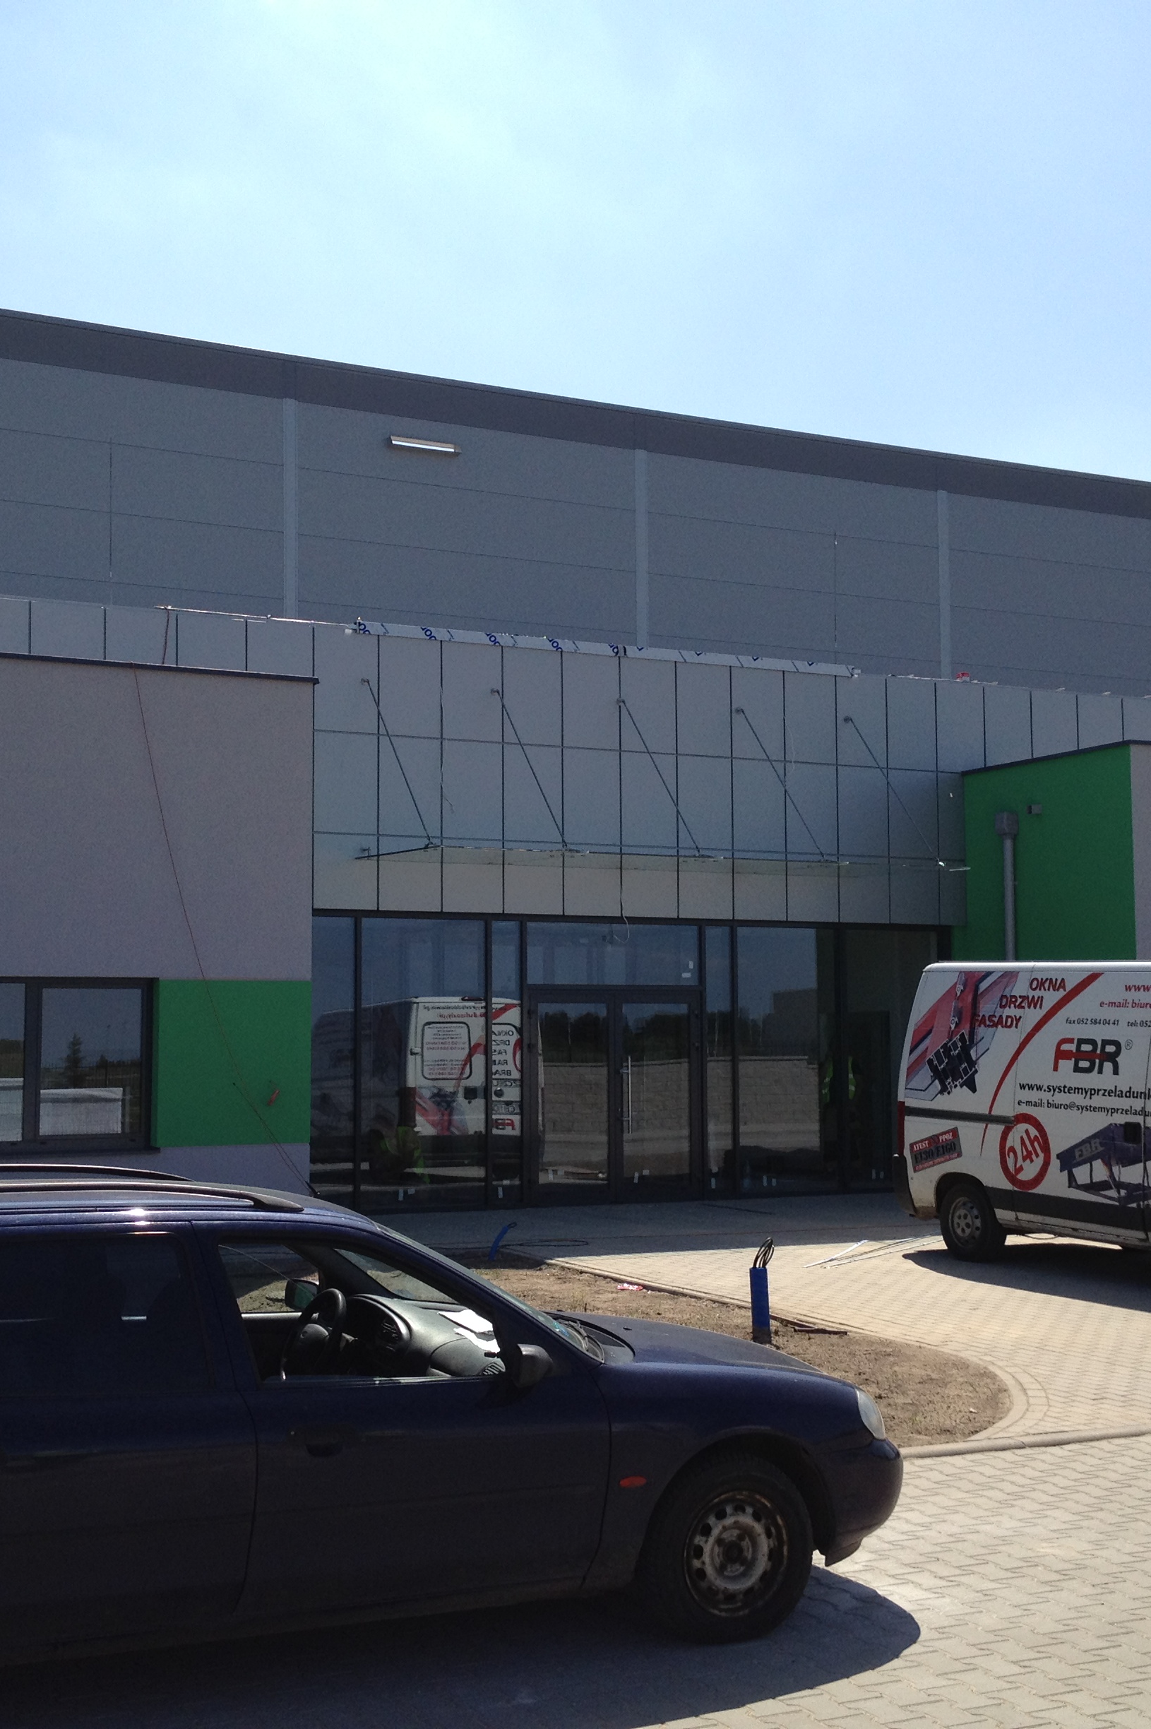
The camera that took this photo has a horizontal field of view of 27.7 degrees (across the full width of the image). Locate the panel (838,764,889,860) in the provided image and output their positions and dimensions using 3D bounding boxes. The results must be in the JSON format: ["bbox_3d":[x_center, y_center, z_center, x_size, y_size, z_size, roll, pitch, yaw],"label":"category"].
[{"bbox_3d":[3.101,-0.573,25.161,0.673,0.959,0.080,2,-5,-29],"label":"panel"}]

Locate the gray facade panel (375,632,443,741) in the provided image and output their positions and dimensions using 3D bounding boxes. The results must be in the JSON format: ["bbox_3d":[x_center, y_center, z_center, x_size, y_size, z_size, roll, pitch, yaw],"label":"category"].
[{"bbox_3d":[-1.625,-1.724,22.758,0.675,0.976,0.050,2,-5,-30],"label":"gray facade panel"}]

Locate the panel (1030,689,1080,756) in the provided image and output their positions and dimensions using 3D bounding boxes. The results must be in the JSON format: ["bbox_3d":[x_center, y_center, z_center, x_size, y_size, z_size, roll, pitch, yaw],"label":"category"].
[{"bbox_3d":[5.452,-1.445,26.537,0.673,0.966,0.080,2,-5,-29],"label":"panel"}]

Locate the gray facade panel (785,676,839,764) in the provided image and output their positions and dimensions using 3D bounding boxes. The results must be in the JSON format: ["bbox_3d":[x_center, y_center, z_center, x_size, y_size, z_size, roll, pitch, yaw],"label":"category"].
[{"bbox_3d":[2.509,-1.555,24.907,0.673,0.966,0.080,2,-5,-29],"label":"gray facade panel"}]

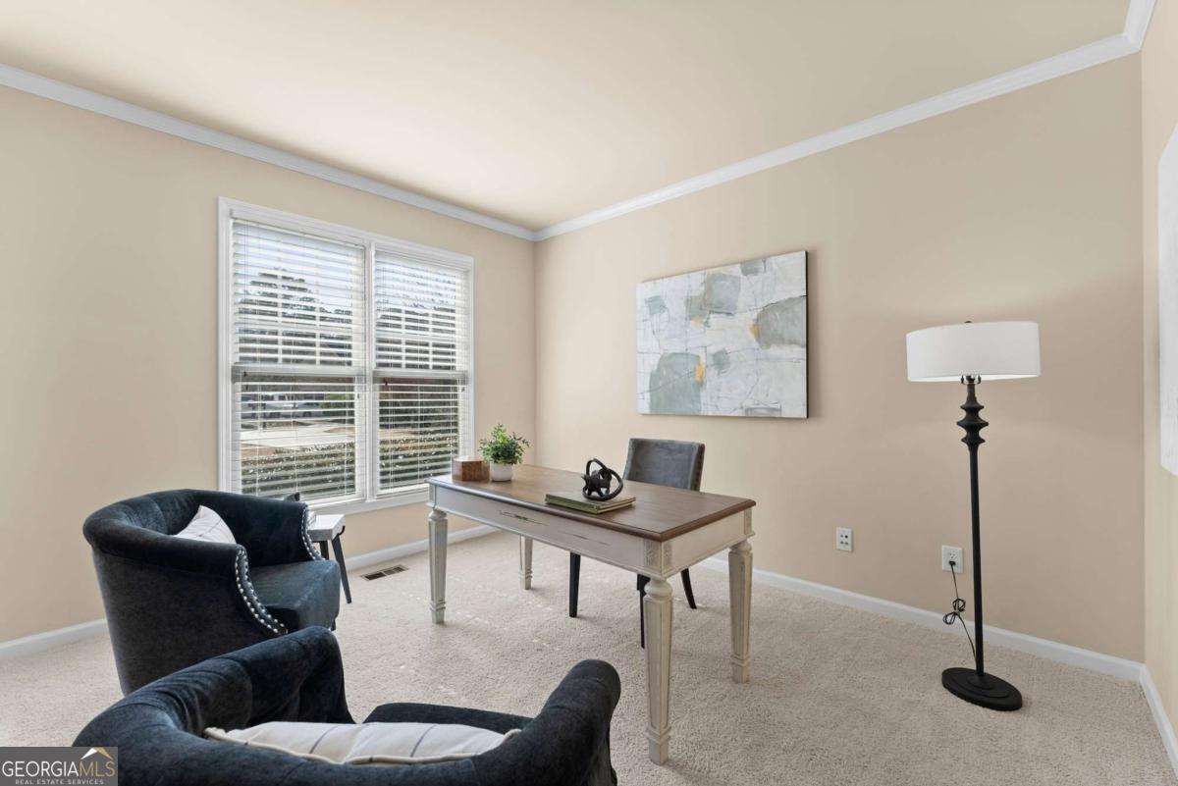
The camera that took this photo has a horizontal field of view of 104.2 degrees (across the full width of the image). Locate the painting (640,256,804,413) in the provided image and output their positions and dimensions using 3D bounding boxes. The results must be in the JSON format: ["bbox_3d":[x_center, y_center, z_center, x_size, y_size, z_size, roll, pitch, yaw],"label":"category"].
[{"bbox_3d":[0.843,-0.352,3.168,1.220,1.010,0.040,0,0,40],"label":"painting"}]

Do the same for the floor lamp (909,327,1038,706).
[{"bbox_3d":[1.560,0.463,1.880,0.410,1.515,0.410,0,0,42],"label":"floor lamp"}]

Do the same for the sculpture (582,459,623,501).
[{"bbox_3d":[0.060,0.358,1.930,0.170,0.165,0.150,0,0,43],"label":"sculpture"}]

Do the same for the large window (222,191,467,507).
[{"bbox_3d":[-1.575,-0.175,3.280,1.675,1.920,0.100,0,0,-45],"label":"large window"}]

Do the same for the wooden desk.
[{"bbox_3d":[-0.083,0.845,2.225,1.510,0.750,0.710,0,0,42],"label":"wooden desk"}]

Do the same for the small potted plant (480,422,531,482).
[{"bbox_3d":[-0.460,0.322,2.510,0.260,0.300,0.260,0,0,0],"label":"small potted plant"}]

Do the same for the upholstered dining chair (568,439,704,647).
[{"bbox_3d":[0.266,0.755,2.535,0.510,0.930,0.610,0,0,42],"label":"upholstered dining chair"}]

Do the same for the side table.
[{"bbox_3d":[-1.560,0.970,2.500,0.420,0.500,0.380,0,0,-13],"label":"side table"}]

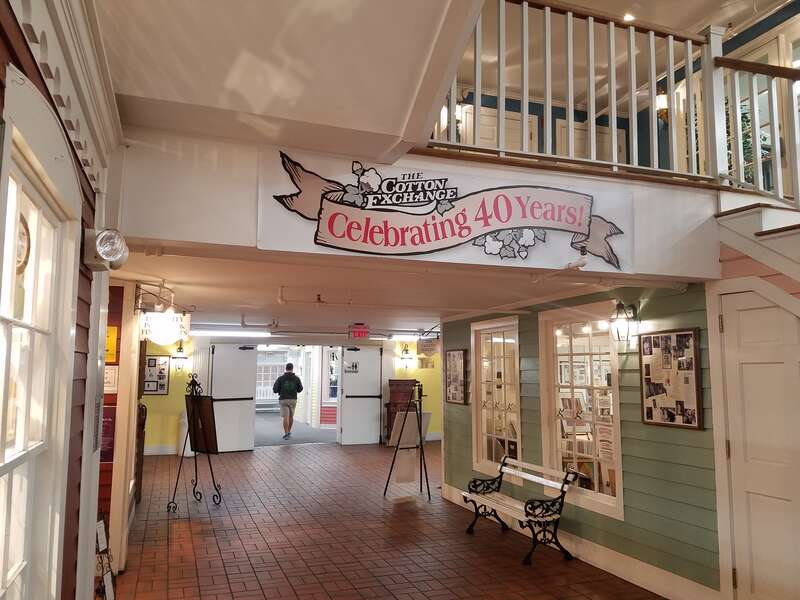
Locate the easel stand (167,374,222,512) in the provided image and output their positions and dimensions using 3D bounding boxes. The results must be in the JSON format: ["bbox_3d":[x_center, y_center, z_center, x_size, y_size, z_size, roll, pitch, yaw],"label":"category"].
[{"bbox_3d":[-2.447,1.658,7.157,0.520,1.540,0.570,-5,-8,36],"label":"easel stand"}]

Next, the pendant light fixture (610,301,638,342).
[{"bbox_3d":[1.676,0.161,4.459,0.240,0.305,0.165,2,-7,-21],"label":"pendant light fixture"}]

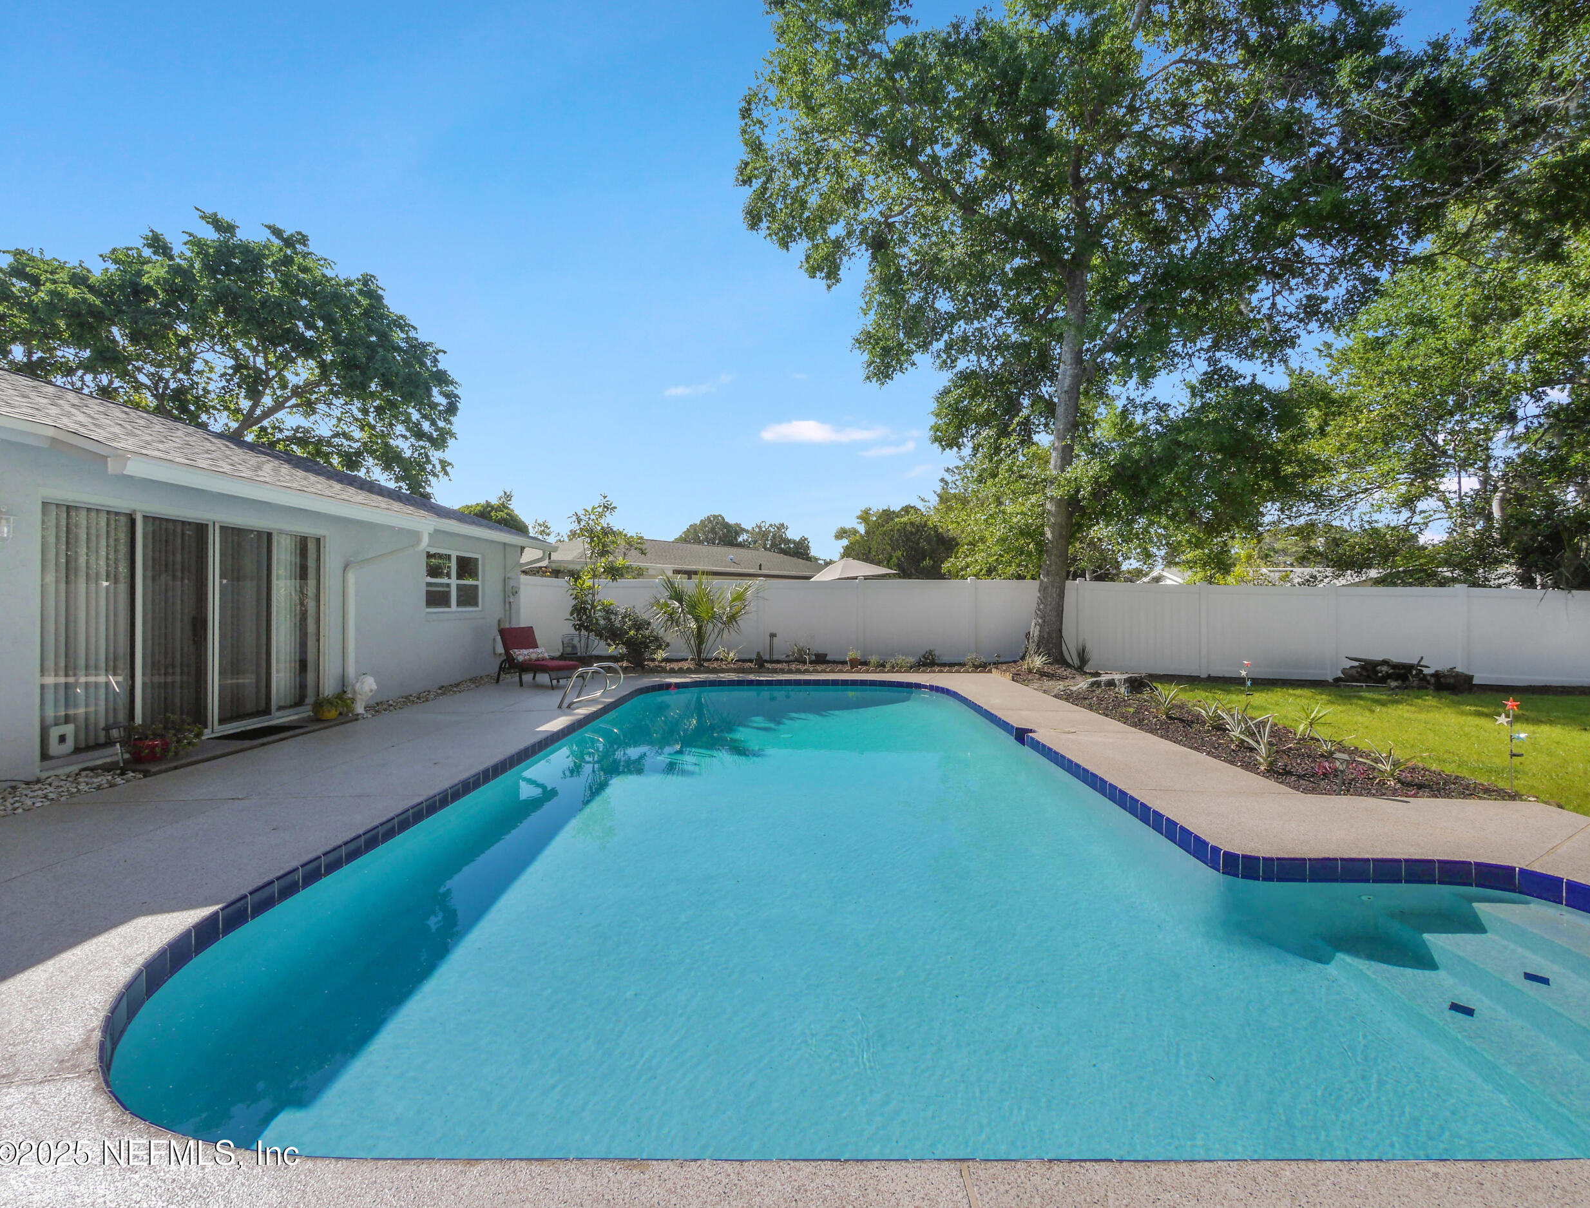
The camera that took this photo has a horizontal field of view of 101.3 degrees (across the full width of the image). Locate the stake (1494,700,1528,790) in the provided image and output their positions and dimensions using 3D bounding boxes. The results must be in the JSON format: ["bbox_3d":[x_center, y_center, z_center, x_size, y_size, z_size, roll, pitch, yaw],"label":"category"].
[{"bbox_3d":[5.160,1.010,4.700,0.180,0.670,0.080,0,0,25],"label":"stake"}]

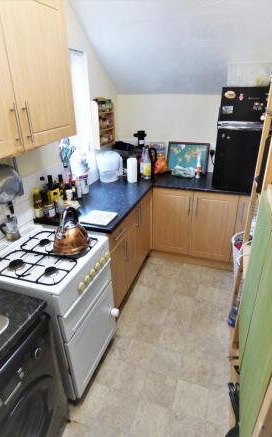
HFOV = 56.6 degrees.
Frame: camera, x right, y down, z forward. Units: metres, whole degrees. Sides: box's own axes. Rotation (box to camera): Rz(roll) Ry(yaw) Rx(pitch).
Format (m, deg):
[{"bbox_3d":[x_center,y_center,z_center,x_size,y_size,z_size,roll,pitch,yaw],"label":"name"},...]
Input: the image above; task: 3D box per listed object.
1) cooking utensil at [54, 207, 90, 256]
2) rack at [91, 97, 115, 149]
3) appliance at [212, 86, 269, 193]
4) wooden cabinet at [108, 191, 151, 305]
[{"bbox_3d":[-0.392,0.065,1.507,0.220,0.235,0.205,-14,29,-24],"label":"cooking utensil"},{"bbox_3d":[-0.321,-0.988,2.611,0.075,0.445,0.370,8,28,19],"label":"rack"},{"bbox_3d":[1.047,-0.710,2.326,0.485,0.865,0.480,13,30,27],"label":"appliance"},{"bbox_3d":[-0.278,0.212,2.406,0.570,0.720,0.970,8,28,19],"label":"wooden cabinet"}]

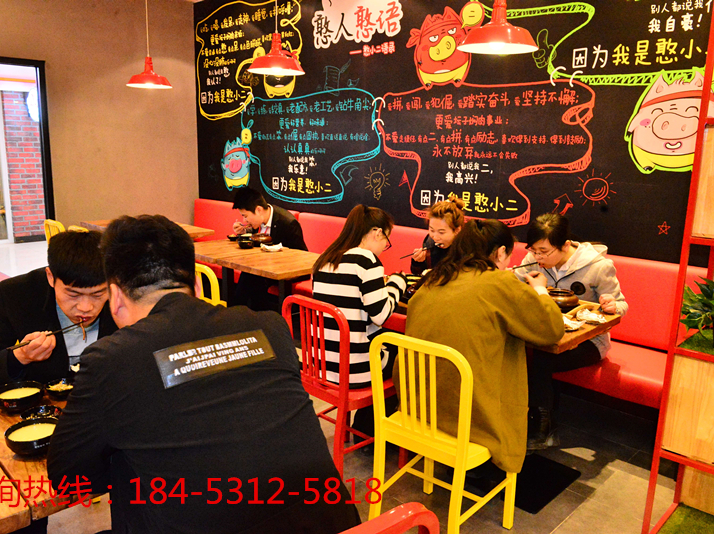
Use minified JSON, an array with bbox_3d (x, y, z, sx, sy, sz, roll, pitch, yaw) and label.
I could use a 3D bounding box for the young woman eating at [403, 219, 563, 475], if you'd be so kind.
[{"bbox_3d":[0.443,0.417,2.279,0.580,1.210,0.680,11,15,40],"label":"young woman eating"}]

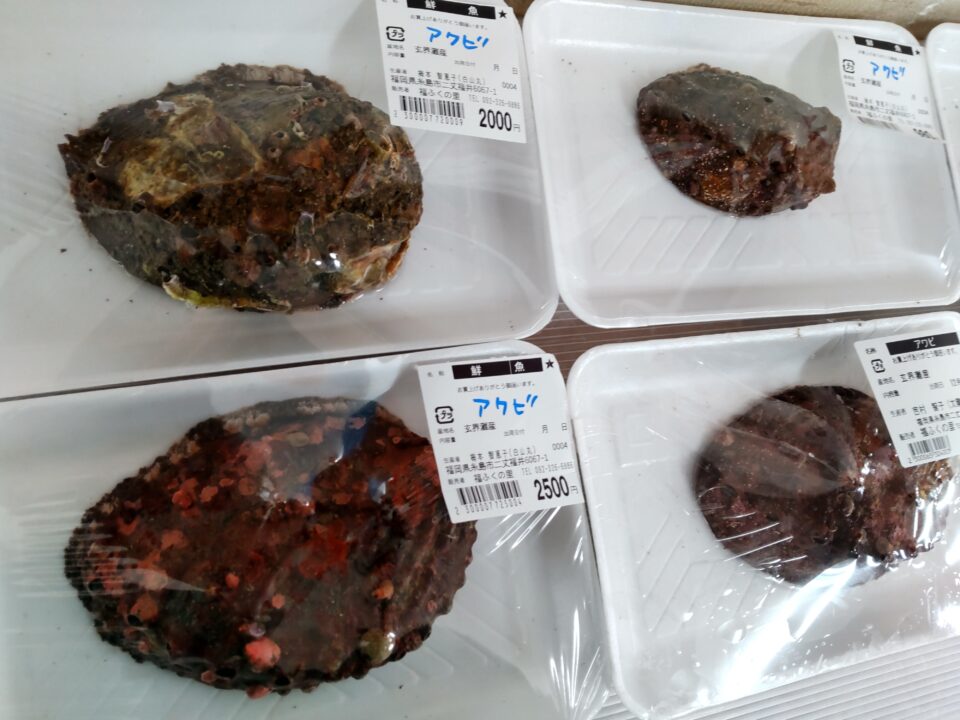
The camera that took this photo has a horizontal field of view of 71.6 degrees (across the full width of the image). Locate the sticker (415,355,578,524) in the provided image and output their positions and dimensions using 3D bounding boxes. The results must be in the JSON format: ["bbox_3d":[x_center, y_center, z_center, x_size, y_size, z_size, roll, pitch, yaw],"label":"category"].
[{"bbox_3d":[0.009,0.029,0.255,0.054,0.003,0.059,-8,88,-19],"label":"sticker"}]

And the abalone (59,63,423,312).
[{"bbox_3d":[-0.082,-0.068,0.243,0.134,0.040,0.097,0,82,-16],"label":"abalone"}]

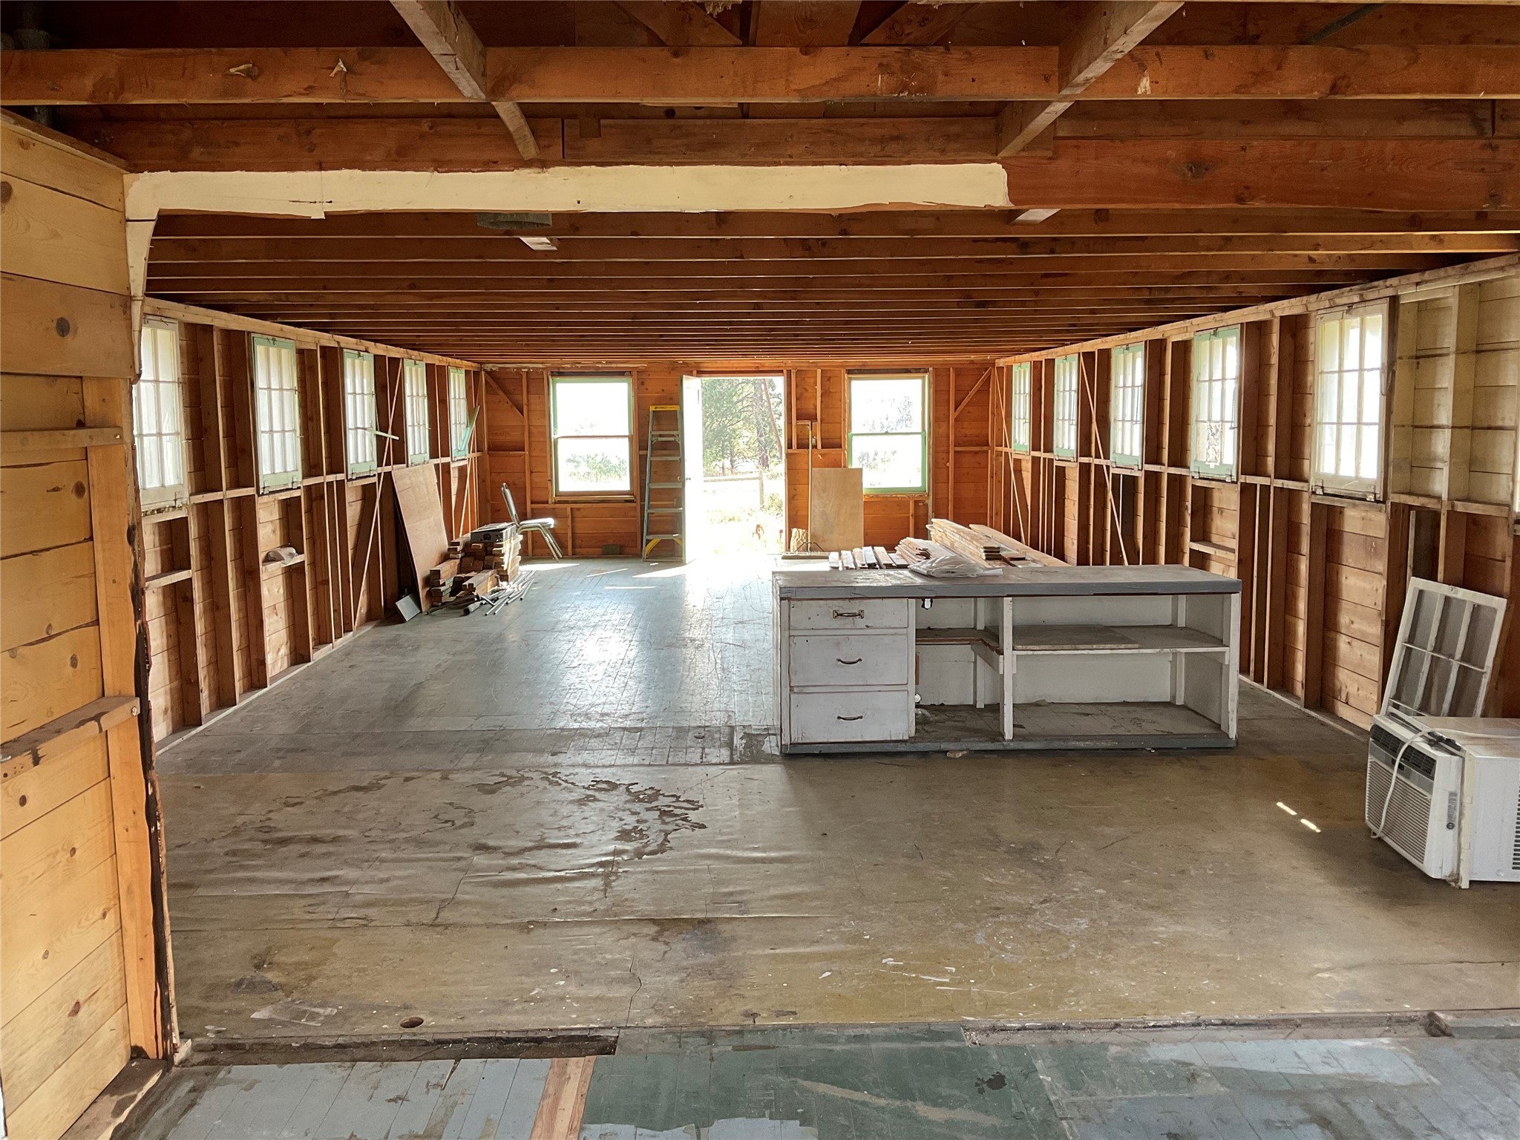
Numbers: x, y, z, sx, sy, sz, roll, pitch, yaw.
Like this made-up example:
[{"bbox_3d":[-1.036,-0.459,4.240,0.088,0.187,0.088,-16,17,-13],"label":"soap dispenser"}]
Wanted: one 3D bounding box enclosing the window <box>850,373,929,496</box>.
[{"bbox_3d":[1.510,-1.608,15.032,0.944,1.418,0.100,-1,7,-1],"label":"window"}]

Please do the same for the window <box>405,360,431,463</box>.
[{"bbox_3d":[-3.192,-1.460,11.885,0.050,0.965,0.785,-1,7,-1],"label":"window"}]

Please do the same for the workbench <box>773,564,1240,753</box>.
[{"bbox_3d":[1.222,0.440,6.645,2.270,0.830,0.775,-1,7,-2],"label":"workbench"}]

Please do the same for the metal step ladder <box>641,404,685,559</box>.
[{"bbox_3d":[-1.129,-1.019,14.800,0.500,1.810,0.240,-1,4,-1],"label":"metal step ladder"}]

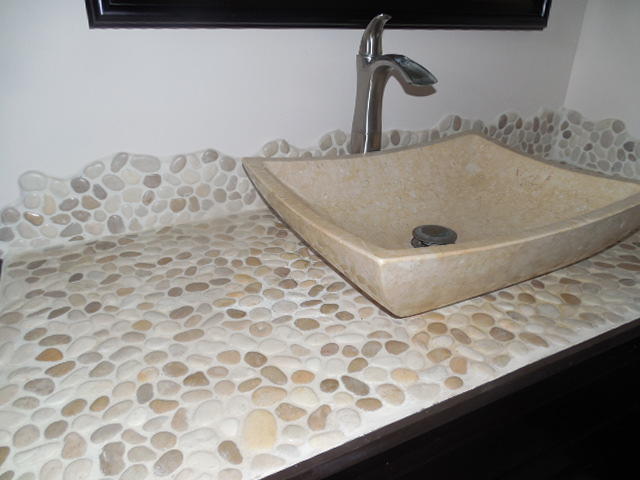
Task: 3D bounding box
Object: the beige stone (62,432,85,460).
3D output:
[{"bbox_3d":[-0.211,0.181,0.401,0.018,0.010,0.031,-9,28,-17],"label":"beige stone"}]

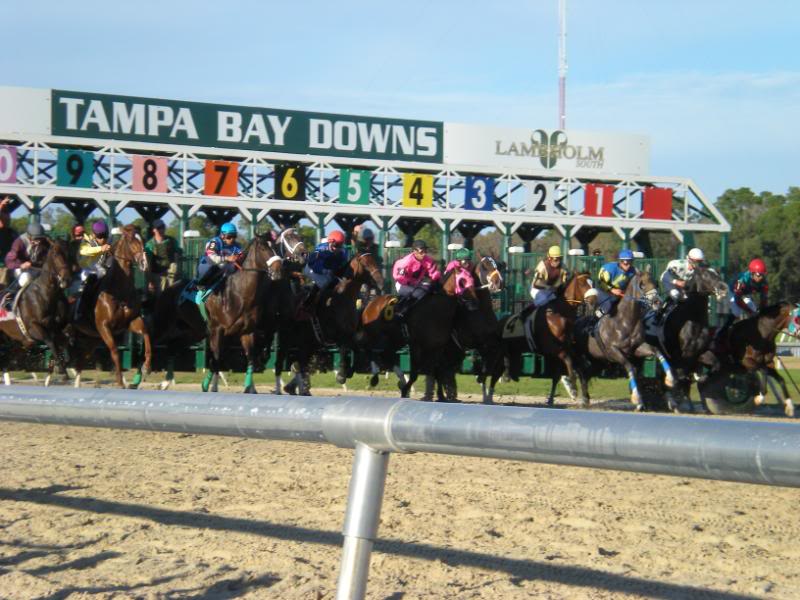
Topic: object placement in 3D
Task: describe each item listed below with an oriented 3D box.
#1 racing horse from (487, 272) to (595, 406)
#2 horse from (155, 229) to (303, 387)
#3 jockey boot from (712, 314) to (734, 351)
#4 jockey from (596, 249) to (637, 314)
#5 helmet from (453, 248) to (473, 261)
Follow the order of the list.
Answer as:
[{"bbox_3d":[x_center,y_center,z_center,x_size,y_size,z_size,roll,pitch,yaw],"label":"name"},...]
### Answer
[{"bbox_3d":[2.096,0.589,36.200,0.650,2.000,2.400,0,-1,-31],"label":"racing horse"},{"bbox_3d":[-2.391,0.141,32.500,0.680,2.150,2.450,0,-1,-34],"label":"horse"},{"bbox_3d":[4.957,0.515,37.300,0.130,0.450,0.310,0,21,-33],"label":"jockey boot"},{"bbox_3d":[3.236,-0.266,36.300,0.480,1.020,0.720,0,0,-25],"label":"jockey"},{"bbox_3d":[0.937,-0.673,36.100,0.220,0.180,0.280,0,0,-27],"label":"helmet"}]

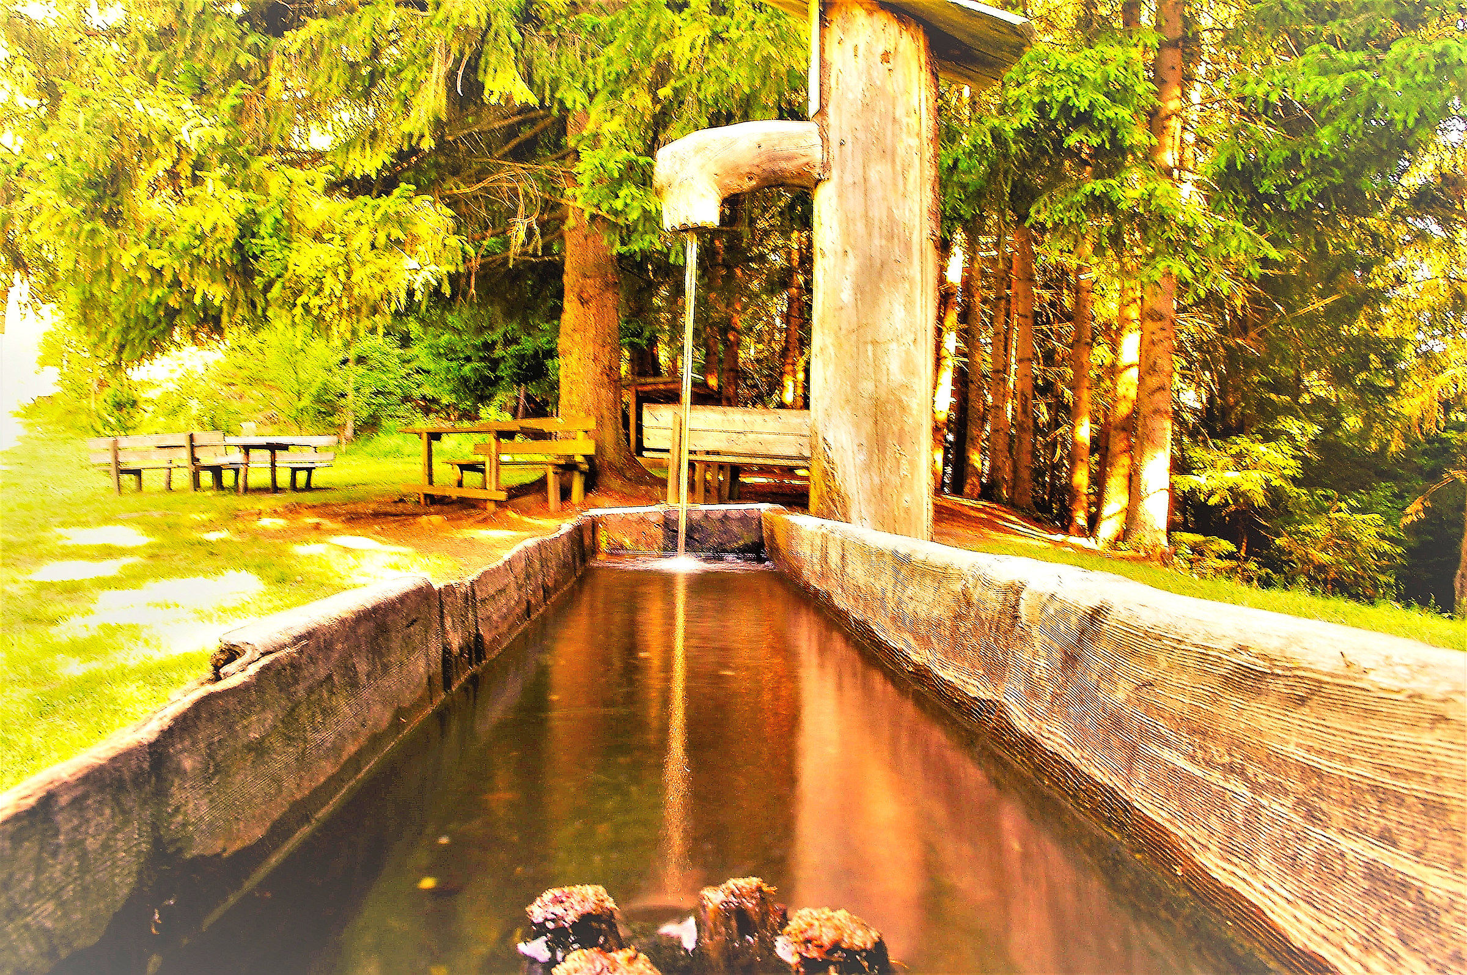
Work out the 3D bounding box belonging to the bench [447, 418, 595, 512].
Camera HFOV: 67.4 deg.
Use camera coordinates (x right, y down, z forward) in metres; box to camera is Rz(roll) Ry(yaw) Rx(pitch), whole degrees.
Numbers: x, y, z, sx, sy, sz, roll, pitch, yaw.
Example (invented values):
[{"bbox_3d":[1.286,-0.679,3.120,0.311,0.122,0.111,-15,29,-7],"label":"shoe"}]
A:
[{"bbox_3d":[-2.100,-0.250,10.820,1.630,0.870,0.570,1,1,33],"label":"bench"}]

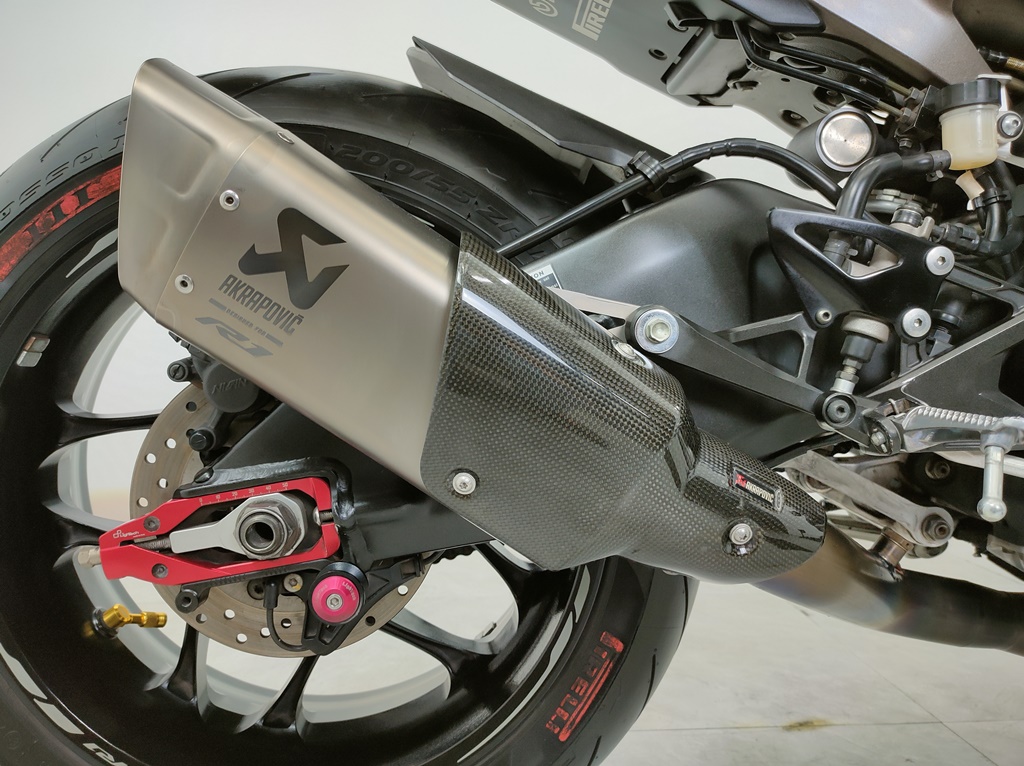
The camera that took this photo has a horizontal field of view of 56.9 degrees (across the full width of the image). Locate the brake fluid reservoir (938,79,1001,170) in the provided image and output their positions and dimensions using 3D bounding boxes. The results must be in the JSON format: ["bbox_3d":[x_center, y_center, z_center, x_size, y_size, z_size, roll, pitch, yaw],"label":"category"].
[{"bbox_3d":[0.338,-0.191,0.700,0.041,0.058,0.041,-2,3,-4],"label":"brake fluid reservoir"}]

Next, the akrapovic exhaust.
[{"bbox_3d":[-0.022,0.004,0.532,0.455,0.135,0.112,31,0,-6],"label":"akrapovic exhaust"}]

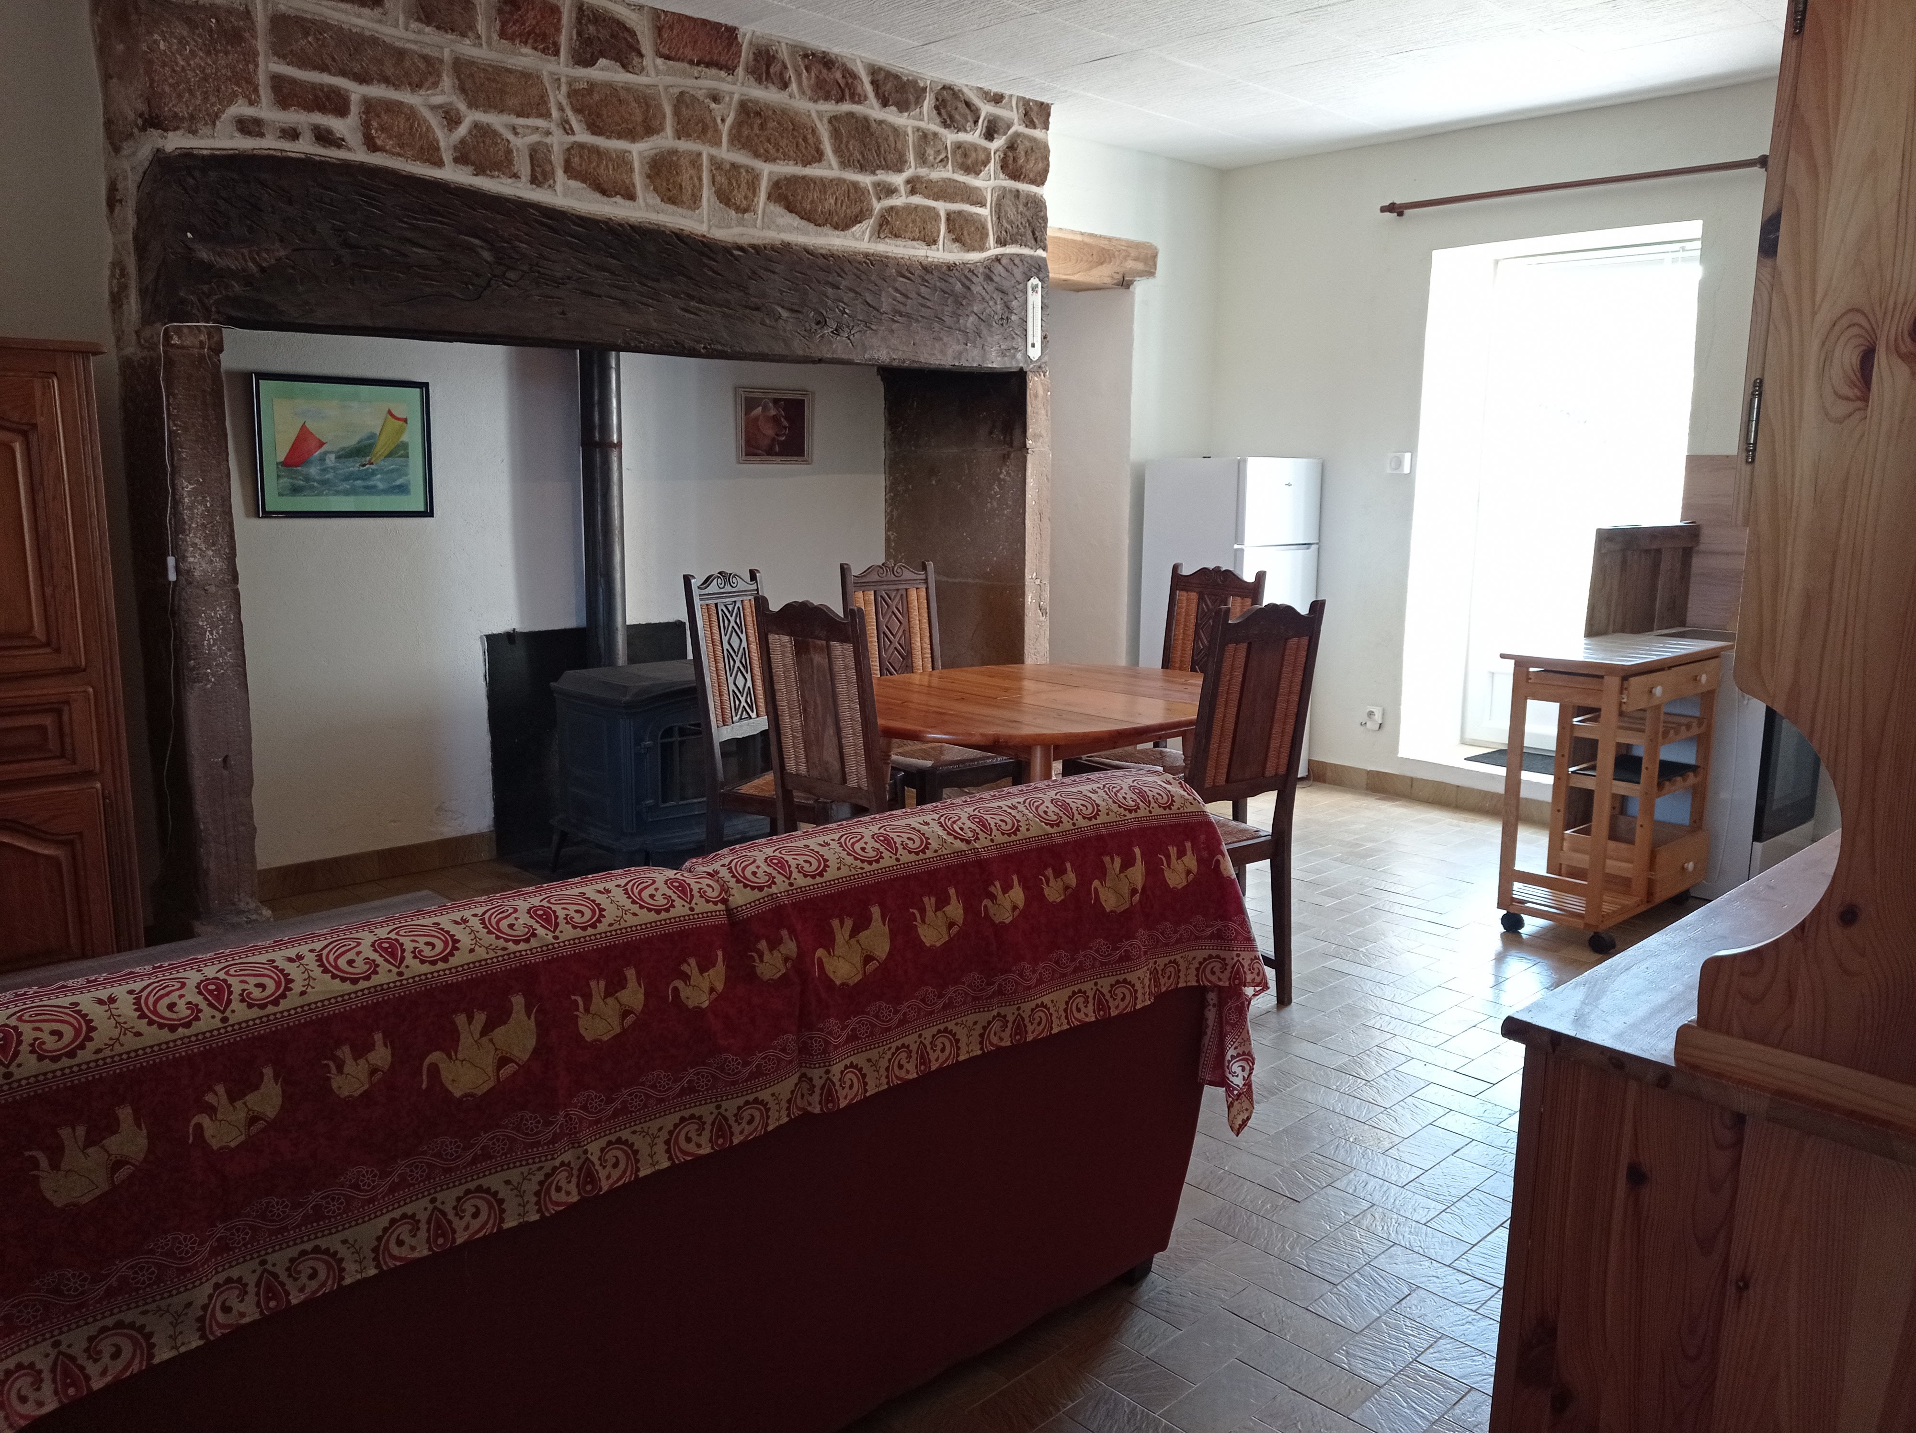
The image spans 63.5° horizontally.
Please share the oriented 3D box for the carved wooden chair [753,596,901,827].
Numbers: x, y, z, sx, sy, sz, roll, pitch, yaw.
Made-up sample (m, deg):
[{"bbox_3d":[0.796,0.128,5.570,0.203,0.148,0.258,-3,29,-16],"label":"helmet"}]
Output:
[{"bbox_3d":[-0.228,0.230,4.081,0.450,1.114,0.500,9,13,40],"label":"carved wooden chair"}]

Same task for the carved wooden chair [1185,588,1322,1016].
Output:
[{"bbox_3d":[0.644,0.230,4.105,0.450,1.114,0.500,-7,12,-36],"label":"carved wooden chair"}]

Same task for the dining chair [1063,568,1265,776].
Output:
[{"bbox_3d":[0.666,0.085,4.921,0.500,1.114,0.450,-8,13,-40],"label":"dining chair"}]

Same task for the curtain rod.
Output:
[{"bbox_3d":[2.241,-1.960,5.724,0.090,0.055,1.575,-8,13,-40],"label":"curtain rod"}]

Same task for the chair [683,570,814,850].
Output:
[{"bbox_3d":[-0.504,0.119,4.699,0.500,1.114,0.450,5,11,24],"label":"chair"}]

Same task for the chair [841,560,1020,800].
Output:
[{"bbox_3d":[-0.093,0.055,5.069,0.450,1.114,0.500,-8,13,-38],"label":"chair"}]

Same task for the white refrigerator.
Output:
[{"bbox_3d":[1.190,-0.421,6.871,0.550,1.430,0.550,-8,13,-40],"label":"white refrigerator"}]

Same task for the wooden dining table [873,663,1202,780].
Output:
[{"bbox_3d":[0.235,0.310,4.666,1.399,0.755,1.164,-9,13,-41],"label":"wooden dining table"}]

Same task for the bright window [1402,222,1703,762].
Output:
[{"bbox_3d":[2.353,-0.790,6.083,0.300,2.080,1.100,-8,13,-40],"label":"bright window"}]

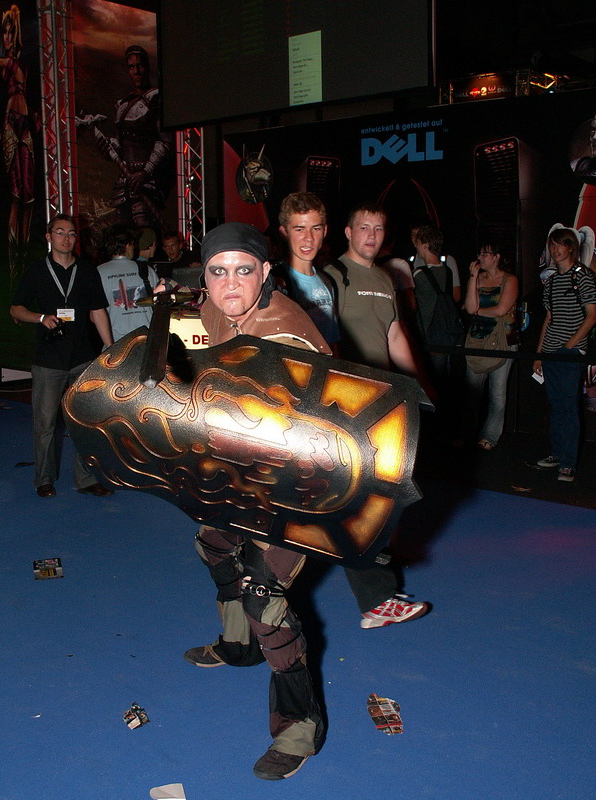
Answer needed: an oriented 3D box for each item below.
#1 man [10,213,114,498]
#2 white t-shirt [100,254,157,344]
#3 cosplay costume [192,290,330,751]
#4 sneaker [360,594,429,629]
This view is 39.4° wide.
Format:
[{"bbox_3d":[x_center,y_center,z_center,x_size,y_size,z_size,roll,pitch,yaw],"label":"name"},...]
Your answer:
[{"bbox_3d":[-1.502,-0.273,5.392,0.660,1.830,0.420,-4,10,-17],"label":"man"},{"bbox_3d":[-1.266,-0.707,6.118,0.520,0.700,0.300,2,10,11],"label":"white t-shirt"},{"bbox_3d":[-0.112,0.366,2.623,0.600,1.460,0.760,4,11,25],"label":"cosplay costume"},{"bbox_3d":[0.413,0.890,3.569,0.300,0.118,0.110,-10,10,-10],"label":"sneaker"}]

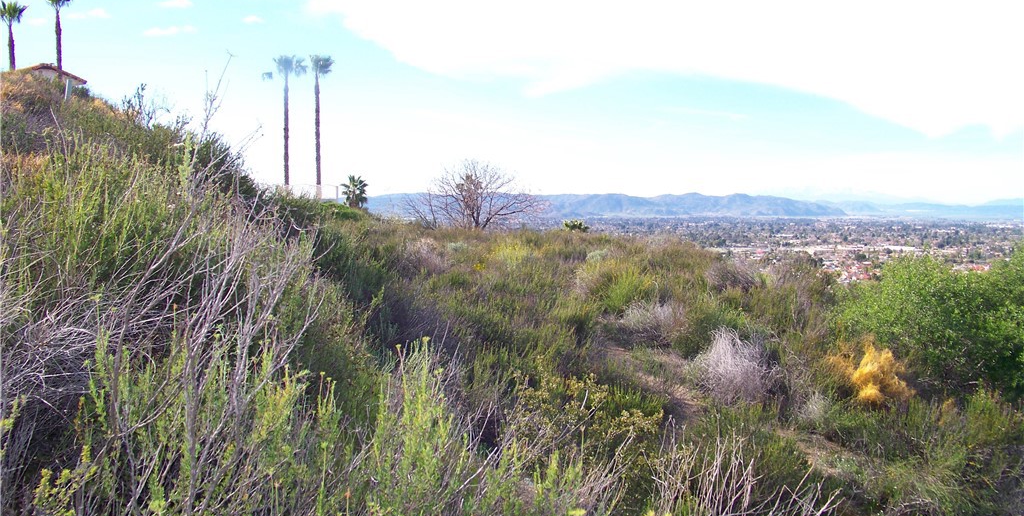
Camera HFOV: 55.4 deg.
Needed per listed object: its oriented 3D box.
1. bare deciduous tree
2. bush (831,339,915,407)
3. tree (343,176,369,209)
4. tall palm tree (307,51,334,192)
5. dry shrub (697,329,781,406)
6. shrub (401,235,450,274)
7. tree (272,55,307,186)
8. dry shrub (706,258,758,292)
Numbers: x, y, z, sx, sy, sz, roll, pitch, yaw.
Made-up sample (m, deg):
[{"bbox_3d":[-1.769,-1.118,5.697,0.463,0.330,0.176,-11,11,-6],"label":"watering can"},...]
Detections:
[{"bbox_3d":[-1.414,-2.581,40.000,5.655,2.991,4.800,0,3,-2],"label":"bare deciduous tree"},{"bbox_3d":[4.136,1.325,11.200,0.935,0.779,0.900,1,3,20],"label":"bush"},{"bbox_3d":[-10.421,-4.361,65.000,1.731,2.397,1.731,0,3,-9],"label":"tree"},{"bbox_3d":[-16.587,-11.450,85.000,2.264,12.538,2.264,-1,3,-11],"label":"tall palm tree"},{"bbox_3d":[2.772,1.334,12.000,1.025,0.906,1.000,1,3,13],"label":"dry shrub"},{"bbox_3d":[-1.949,-0.056,22.000,1.093,0.831,1.050,0,3,-5],"label":"shrub"},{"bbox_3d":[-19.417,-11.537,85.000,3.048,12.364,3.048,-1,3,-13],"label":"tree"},{"bbox_3d":[5.372,0.406,24.000,1.240,0.859,1.150,1,3,13],"label":"dry shrub"}]

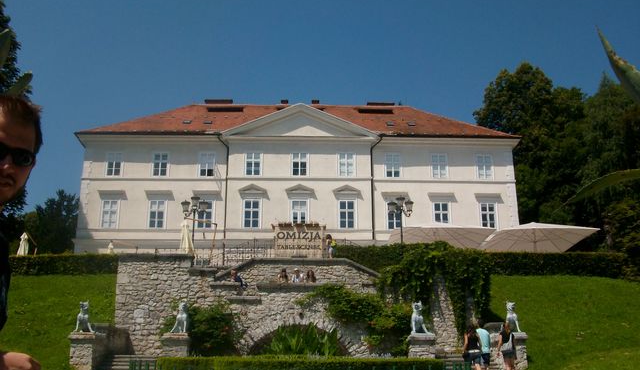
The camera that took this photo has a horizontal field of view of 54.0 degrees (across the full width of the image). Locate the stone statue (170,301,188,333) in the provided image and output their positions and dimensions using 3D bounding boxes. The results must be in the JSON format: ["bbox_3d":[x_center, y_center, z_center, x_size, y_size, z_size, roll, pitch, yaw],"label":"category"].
[{"bbox_3d":[-4.380,4.128,19.598,0.520,0.980,0.680,0,-15,0],"label":"stone statue"}]

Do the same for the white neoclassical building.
[{"bbox_3d":[-2.113,0.971,55.776,35.000,17.800,15.600,0,-15,-2],"label":"white neoclassical building"}]

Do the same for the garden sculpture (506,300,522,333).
[{"bbox_3d":[6.017,4.099,19.603,0.500,0.980,0.700,0,-15,0],"label":"garden sculpture"}]

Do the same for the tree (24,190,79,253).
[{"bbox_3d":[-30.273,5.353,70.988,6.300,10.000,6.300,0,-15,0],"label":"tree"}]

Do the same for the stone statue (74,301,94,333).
[{"bbox_3d":[-7.343,4.128,19.600,0.550,0.980,0.680,0,-15,0],"label":"stone statue"}]

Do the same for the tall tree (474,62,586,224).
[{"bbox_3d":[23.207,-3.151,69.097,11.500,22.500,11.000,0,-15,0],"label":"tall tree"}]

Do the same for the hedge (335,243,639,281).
[{"bbox_3d":[8.441,3.994,32.336,15.196,1.450,1.500,0,-15,0],"label":"hedge"}]

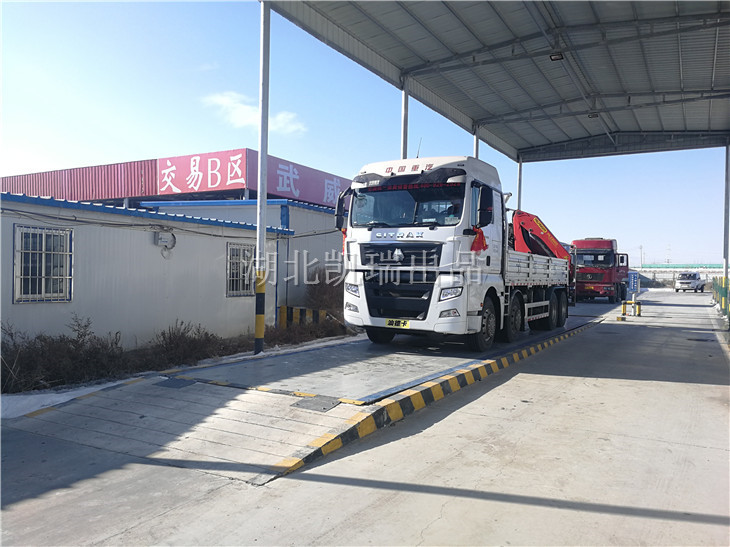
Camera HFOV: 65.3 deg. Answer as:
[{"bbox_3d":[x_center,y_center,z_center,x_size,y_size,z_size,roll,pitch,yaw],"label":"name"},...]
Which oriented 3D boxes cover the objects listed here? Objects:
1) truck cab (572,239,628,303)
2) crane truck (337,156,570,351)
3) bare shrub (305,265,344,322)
[{"bbox_3d":[13.188,-0.100,31.986,2.550,3.400,6.800,1,0,30],"label":"truck cab"},{"bbox_3d":[3.067,-0.320,14.389,2.650,3.700,9.800,1,0,31],"label":"crane truck"},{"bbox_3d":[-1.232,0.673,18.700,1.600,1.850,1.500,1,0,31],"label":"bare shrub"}]

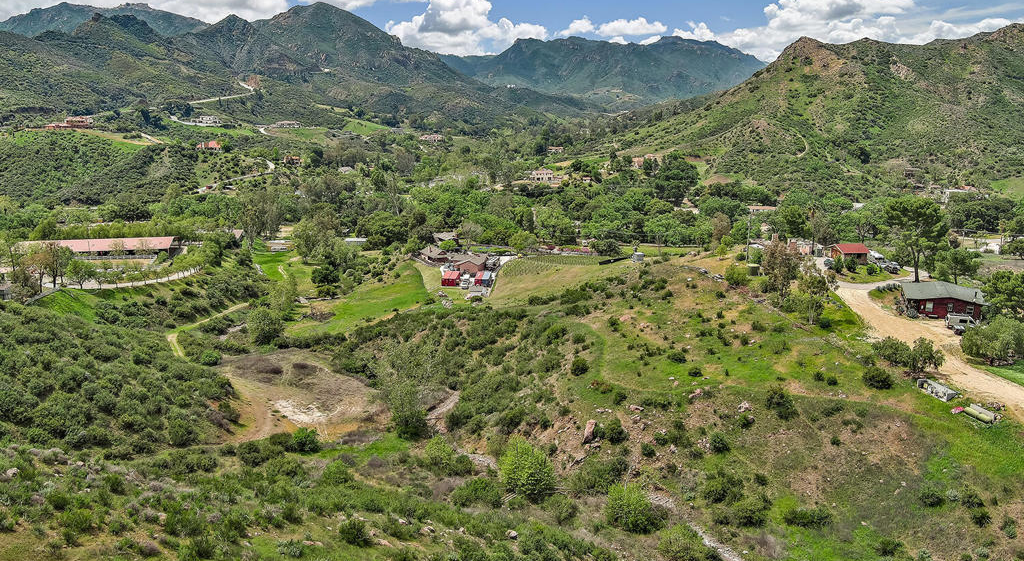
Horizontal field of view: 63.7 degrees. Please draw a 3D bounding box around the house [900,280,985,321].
[{"bbox_3d":[69.851,2.937,133.697,11.600,3.600,13.800,5,11,25],"label":"house"}]

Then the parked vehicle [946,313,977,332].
[{"bbox_3d":[69.982,6.462,127.832,4.800,2.000,1.900,3,10,17],"label":"parked vehicle"}]

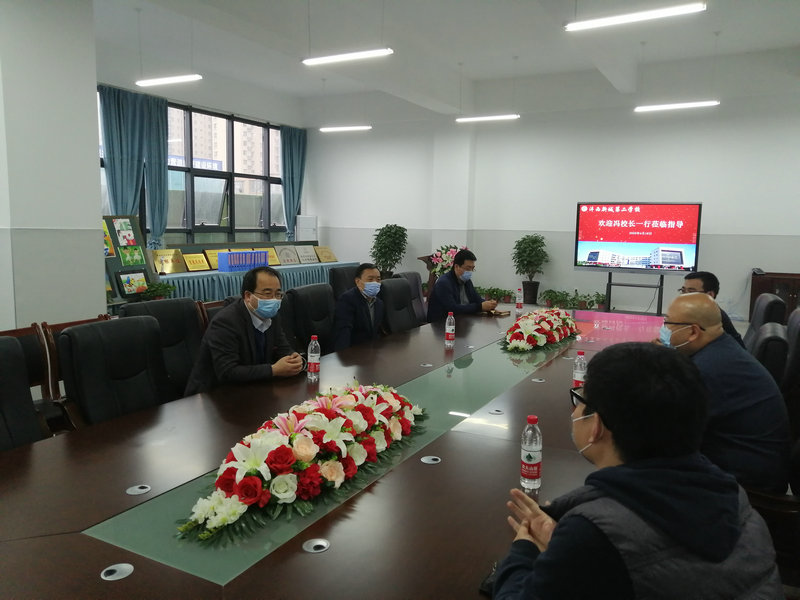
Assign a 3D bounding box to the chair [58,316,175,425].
[{"bbox_3d":[-1.198,0.669,2.914,0.660,1.100,0.620,5,8,30],"label":"chair"}]

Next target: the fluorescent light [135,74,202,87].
[{"bbox_3d":[-3.135,-2.979,8.468,1.220,0.070,0.110,4,8,28],"label":"fluorescent light"}]

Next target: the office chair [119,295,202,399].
[{"bbox_3d":[-1.275,0.571,3.732,0.660,1.100,0.620,4,8,28],"label":"office chair"}]

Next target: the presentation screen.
[{"bbox_3d":[4.064,-1.063,10.749,1.980,1.200,0.090,5,8,28],"label":"presentation screen"}]

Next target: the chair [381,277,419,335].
[{"bbox_3d":[0.098,0.407,5.126,0.680,1.100,0.620,5,8,32],"label":"chair"}]

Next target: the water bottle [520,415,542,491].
[{"bbox_3d":[0.417,0.477,1.966,0.064,0.232,0.064,4,8,28],"label":"water bottle"}]

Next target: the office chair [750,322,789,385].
[{"bbox_3d":[1.620,0.674,3.219,0.660,1.100,0.620,4,8,28],"label":"office chair"}]

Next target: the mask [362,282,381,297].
[{"bbox_3d":[-0.198,-0.074,4.420,0.140,0.110,0.080,-4,16,-36],"label":"mask"}]

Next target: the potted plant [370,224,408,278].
[{"bbox_3d":[-0.223,-0.779,13.156,0.820,1.573,0.820,1,7,0],"label":"potted plant"}]

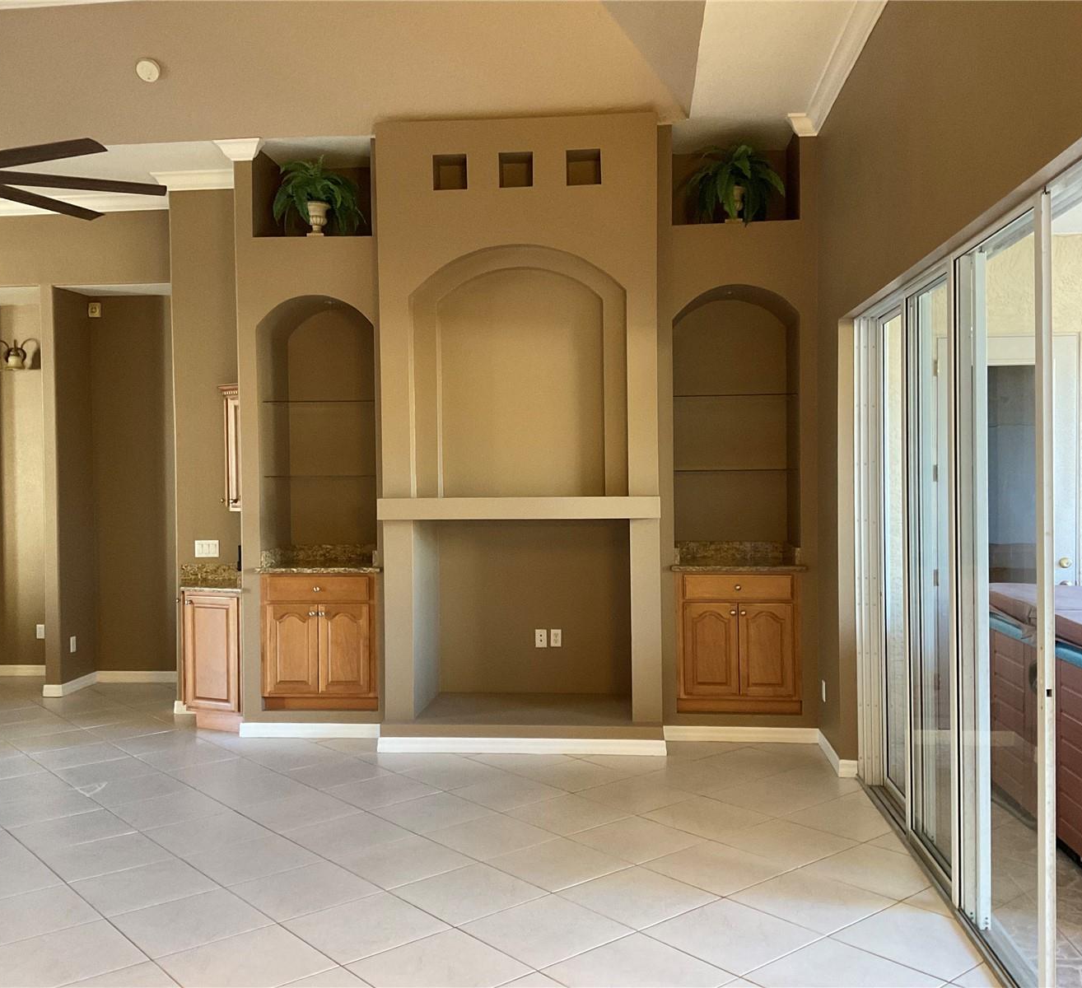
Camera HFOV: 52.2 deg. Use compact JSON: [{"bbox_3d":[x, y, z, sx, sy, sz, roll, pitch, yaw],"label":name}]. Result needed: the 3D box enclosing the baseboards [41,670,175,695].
[{"bbox_3d":[-3.298,1.460,8.487,0.768,0.090,0.601,-1,1,5],"label":"baseboards"}]

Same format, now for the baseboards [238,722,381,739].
[{"bbox_3d":[-1.408,1.468,6.853,0.948,0.088,0.018,-1,1,5],"label":"baseboards"}]

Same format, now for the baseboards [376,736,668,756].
[{"bbox_3d":[-0.115,1.468,6.415,1.678,0.085,0.029,0,1,4],"label":"baseboards"}]

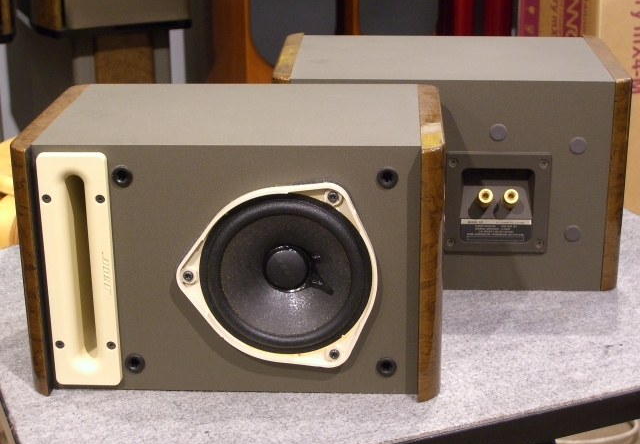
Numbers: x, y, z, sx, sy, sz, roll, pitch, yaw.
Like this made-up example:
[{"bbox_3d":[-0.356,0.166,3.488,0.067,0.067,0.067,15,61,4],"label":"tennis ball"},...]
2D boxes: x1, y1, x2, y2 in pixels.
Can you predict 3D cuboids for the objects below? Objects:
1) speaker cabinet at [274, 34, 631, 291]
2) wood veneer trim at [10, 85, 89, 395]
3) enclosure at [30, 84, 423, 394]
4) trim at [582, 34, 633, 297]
[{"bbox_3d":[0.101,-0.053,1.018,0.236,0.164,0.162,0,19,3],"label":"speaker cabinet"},{"bbox_3d":[-0.177,0.006,0.860,0.014,0.164,0.174,0,19,3],"label":"wood veneer trim"},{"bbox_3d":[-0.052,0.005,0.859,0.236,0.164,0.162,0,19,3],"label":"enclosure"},{"bbox_3d":[0.226,-0.054,1.017,0.014,0.164,0.174,0,19,3],"label":"trim"}]

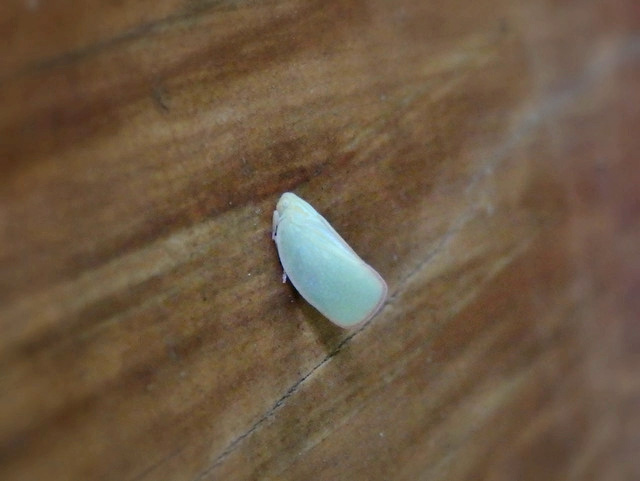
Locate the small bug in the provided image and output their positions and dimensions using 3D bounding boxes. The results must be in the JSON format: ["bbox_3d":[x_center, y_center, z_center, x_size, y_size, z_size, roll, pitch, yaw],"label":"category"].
[{"bbox_3d":[0.000,0.001,0.066,0.010,0.005,0.004,53,40,0],"label":"small bug"}]

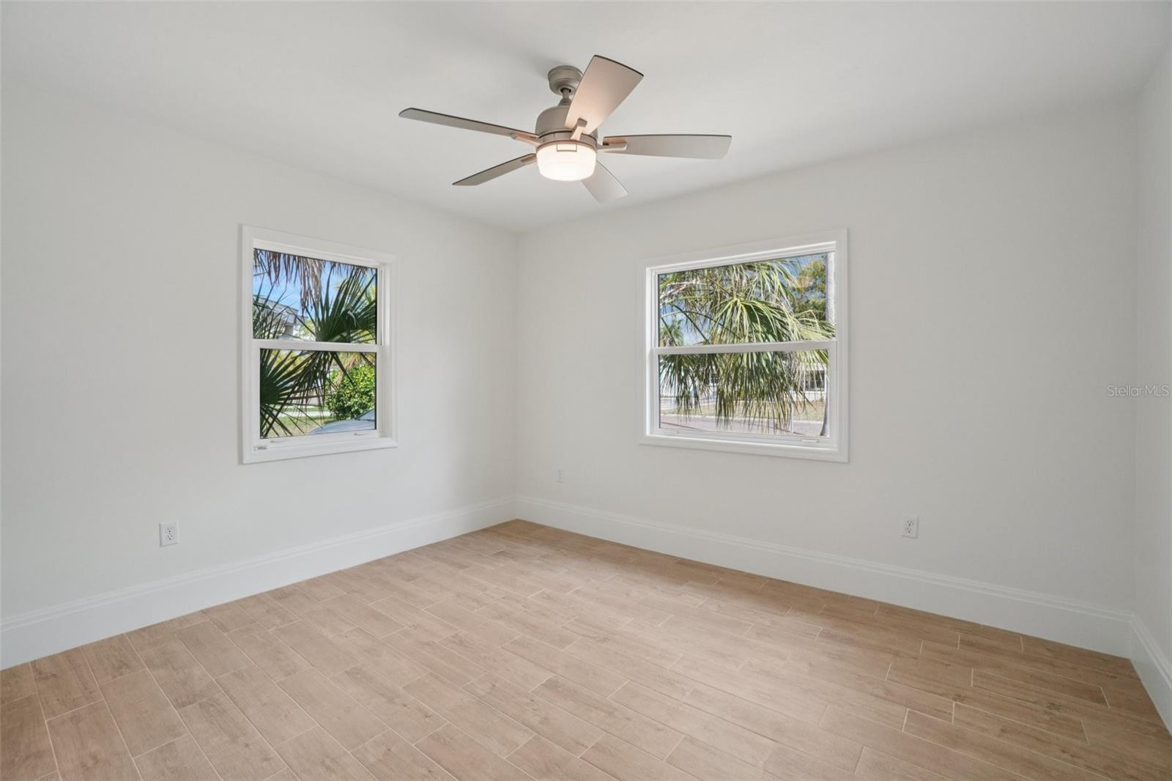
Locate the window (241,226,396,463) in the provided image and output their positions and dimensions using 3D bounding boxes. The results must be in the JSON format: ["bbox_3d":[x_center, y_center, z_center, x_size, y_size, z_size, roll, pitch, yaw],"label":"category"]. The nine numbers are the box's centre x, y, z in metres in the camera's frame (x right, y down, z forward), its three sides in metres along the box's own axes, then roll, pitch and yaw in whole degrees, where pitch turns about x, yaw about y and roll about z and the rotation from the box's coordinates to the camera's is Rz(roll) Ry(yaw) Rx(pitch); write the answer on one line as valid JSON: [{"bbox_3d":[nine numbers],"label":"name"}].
[{"bbox_3d":[-1.612,-0.258,3.035,0.110,1.300,0.900,1,1,39],"label":"window"}]

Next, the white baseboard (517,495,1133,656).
[{"bbox_3d":[0.882,1.038,3.165,3.640,0.203,0.022,1,1,36],"label":"white baseboard"}]

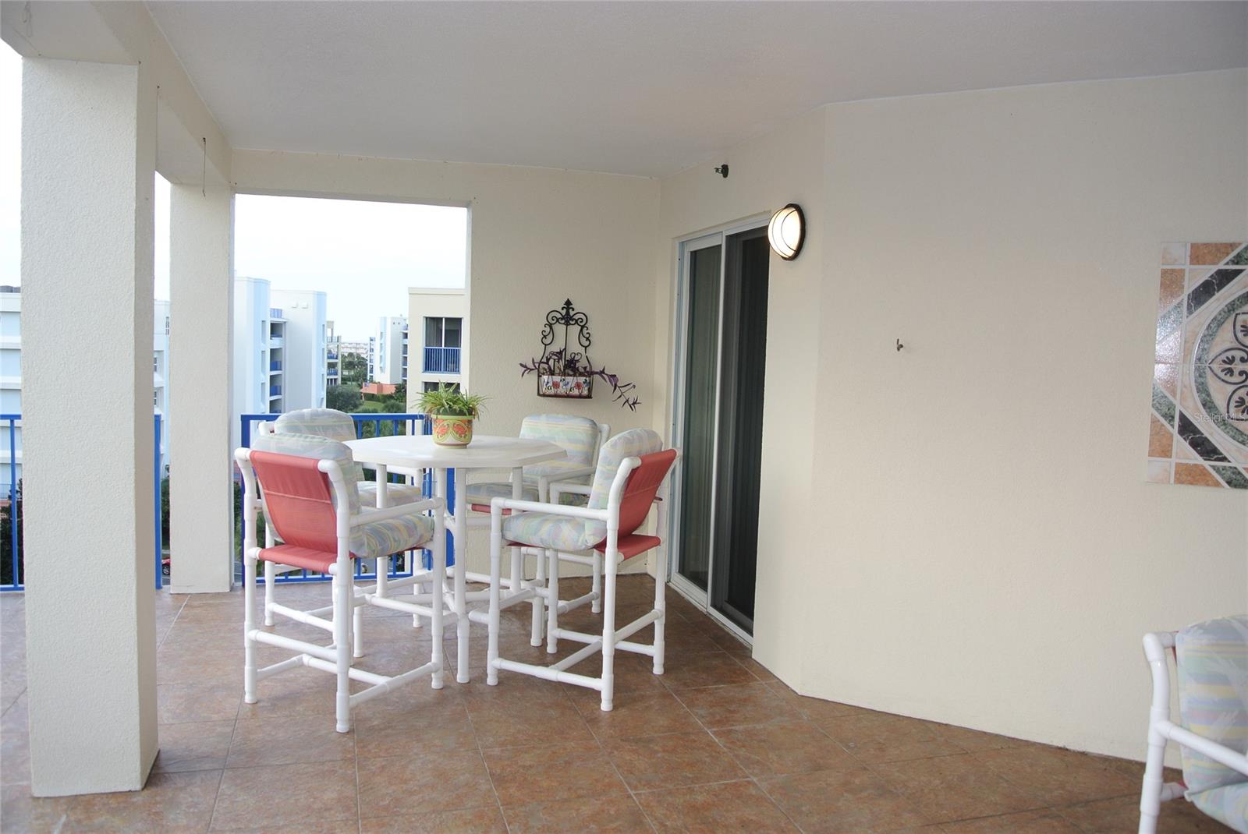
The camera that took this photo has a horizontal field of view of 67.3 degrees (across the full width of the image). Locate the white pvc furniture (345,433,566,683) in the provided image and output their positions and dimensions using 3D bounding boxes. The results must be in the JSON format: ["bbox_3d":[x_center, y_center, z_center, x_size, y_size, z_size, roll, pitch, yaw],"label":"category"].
[{"bbox_3d":[-0.853,0.656,4.640,1.170,1.021,1.170,1,4,-17],"label":"white pvc furniture"}]

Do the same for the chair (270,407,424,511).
[{"bbox_3d":[-1.524,0.535,4.995,0.718,1.166,0.591,5,5,35],"label":"chair"}]

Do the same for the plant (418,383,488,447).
[{"bbox_3d":[-0.845,-0.005,4.620,0.352,0.311,0.335,1,4,-17],"label":"plant"}]

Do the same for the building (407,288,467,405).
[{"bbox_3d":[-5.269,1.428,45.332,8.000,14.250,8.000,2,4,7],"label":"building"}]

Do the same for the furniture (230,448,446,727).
[{"bbox_3d":[-1.201,0.621,3.945,0.591,1.166,0.718,4,5,27],"label":"furniture"}]

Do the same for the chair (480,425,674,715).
[{"bbox_3d":[-0.160,0.634,4.280,0.718,1.166,0.591,4,5,27],"label":"chair"}]

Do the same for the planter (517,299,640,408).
[{"bbox_3d":[-0.286,-0.403,6.050,0.790,0.700,0.160,1,4,-17],"label":"planter"}]

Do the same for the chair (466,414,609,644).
[{"bbox_3d":[-0.499,0.549,5.300,0.591,1.166,0.718,4,5,25],"label":"chair"}]

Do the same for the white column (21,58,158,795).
[{"bbox_3d":[-1.775,0.060,3.140,0.344,2.382,0.337,1,4,-17],"label":"white column"}]

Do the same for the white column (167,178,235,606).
[{"bbox_3d":[-2.550,-0.163,5.632,0.344,2.390,0.337,1,4,-17],"label":"white column"}]

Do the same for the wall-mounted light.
[{"bbox_3d":[0.740,-0.857,4.309,0.107,0.267,0.267,1,4,-17],"label":"wall-mounted light"}]

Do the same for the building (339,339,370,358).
[{"bbox_3d":[-151.085,-36.876,525.000,22.000,13.000,14.000,1,4,-16],"label":"building"}]

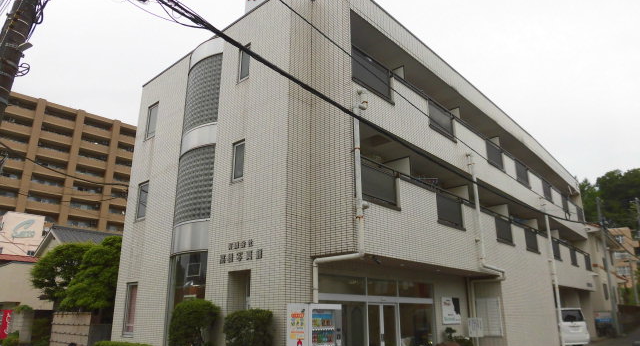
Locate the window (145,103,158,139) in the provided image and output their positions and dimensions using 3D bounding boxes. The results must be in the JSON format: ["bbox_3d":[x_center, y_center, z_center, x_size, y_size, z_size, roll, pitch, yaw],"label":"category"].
[{"bbox_3d":[-5.708,-1.759,15.194,0.657,1.234,0.100,-15,-23,40],"label":"window"}]

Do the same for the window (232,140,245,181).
[{"bbox_3d":[-1.994,-0.286,11.104,0.480,1.030,0.100,-15,-23,39],"label":"window"}]

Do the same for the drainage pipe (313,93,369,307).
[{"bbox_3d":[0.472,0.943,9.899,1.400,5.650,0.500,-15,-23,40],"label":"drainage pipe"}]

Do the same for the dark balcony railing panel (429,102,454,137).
[{"bbox_3d":[3.772,-1.589,13.807,0.100,0.860,1.630,-15,-23,39],"label":"dark balcony railing panel"}]

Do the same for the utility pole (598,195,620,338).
[{"bbox_3d":[18.366,5.843,28.312,0.280,8.400,0.280,-15,-23,39],"label":"utility pole"}]

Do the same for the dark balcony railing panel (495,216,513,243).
[{"bbox_3d":[6.621,2.074,15.956,0.100,0.876,1.612,-15,-23,39],"label":"dark balcony railing panel"}]

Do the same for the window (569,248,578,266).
[{"bbox_3d":[13.110,4.337,22.955,0.100,0.900,1.250,-15,-23,39],"label":"window"}]

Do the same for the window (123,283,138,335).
[{"bbox_3d":[-5.695,4.117,13.367,0.700,1.550,0.100,-15,-23,40],"label":"window"}]

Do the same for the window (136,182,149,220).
[{"bbox_3d":[-5.701,0.923,14.336,0.657,1.234,0.100,-15,-23,40],"label":"window"}]

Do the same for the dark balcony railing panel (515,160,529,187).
[{"bbox_3d":[8.684,0.020,19.088,0.080,0.930,1.530,-16,-24,39],"label":"dark balcony railing panel"}]

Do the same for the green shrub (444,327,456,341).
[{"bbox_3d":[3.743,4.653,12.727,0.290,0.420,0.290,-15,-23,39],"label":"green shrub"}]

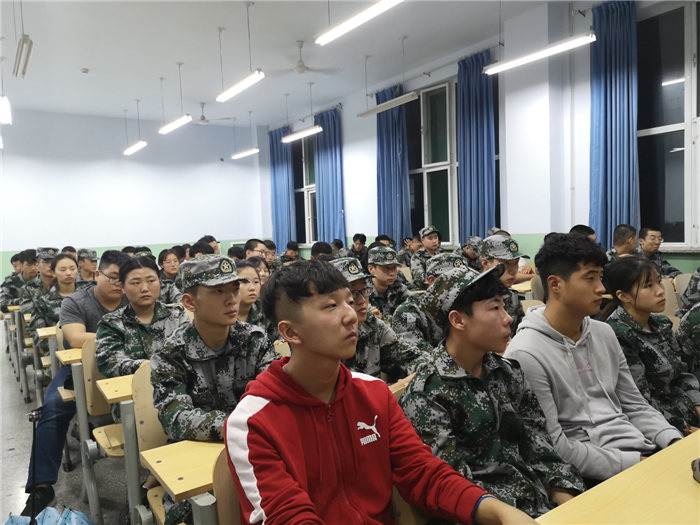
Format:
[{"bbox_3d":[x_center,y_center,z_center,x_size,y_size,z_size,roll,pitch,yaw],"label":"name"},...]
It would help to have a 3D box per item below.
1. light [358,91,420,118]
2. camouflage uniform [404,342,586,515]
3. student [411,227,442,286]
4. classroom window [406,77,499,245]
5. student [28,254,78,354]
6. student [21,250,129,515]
[{"bbox_3d":[0.467,-2.112,7.314,0.120,0.085,1.240,-5,4,-34],"label":"light"},{"bbox_3d":[0.388,0.511,1.471,0.520,0.570,0.450,-5,4,-34],"label":"camouflage uniform"},{"bbox_3d":[0.895,0.305,5.733,0.520,1.340,0.750,-5,4,-34],"label":"student"},{"bbox_3d":[1.327,-1.383,7.693,0.140,2.200,2.150,-5,4,-34],"label":"classroom window"},{"bbox_3d":[-1.932,0.580,3.791,0.500,1.260,0.750,-5,4,-34],"label":"student"},{"bbox_3d":[-1.401,0.589,3.100,0.720,1.290,0.780,-5,4,-34],"label":"student"}]

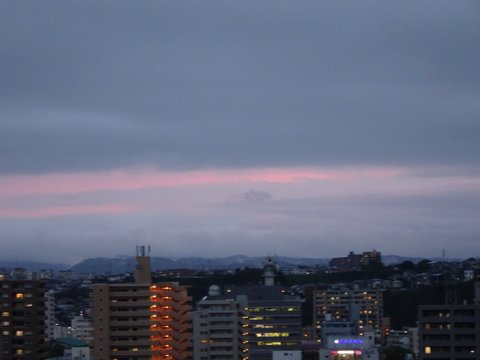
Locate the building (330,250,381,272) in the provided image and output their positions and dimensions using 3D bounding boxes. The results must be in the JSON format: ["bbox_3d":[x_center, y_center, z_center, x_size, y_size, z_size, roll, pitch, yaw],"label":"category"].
[{"bbox_3d":[130.000,91.500,1560.000,59.000,24.000,24.000,0,-3,6],"label":"building"}]

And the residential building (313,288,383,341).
[{"bbox_3d":[64.700,82.400,831.000,40.500,31.500,14.000,0,-3,8],"label":"residential building"}]

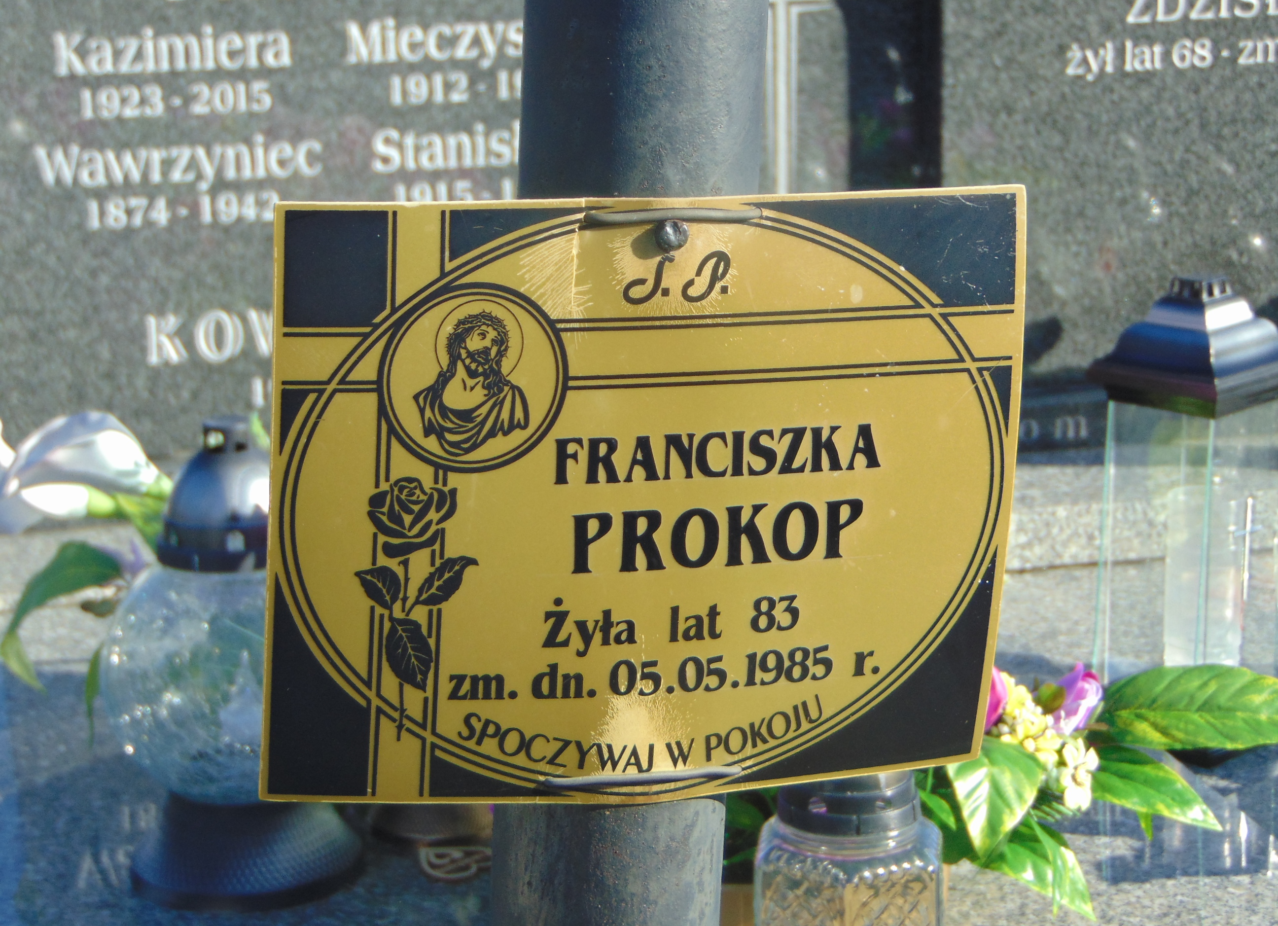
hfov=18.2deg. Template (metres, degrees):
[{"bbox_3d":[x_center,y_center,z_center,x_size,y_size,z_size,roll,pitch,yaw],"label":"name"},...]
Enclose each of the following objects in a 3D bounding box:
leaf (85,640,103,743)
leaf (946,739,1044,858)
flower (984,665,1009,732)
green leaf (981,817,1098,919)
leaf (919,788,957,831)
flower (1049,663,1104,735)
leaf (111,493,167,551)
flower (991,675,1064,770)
[{"bbox_3d":[-0.294,0.124,2.150,0.010,0.056,0.014,0,3,0],"label":"leaf"},{"bbox_3d":[0.168,0.158,1.880,0.046,0.066,0.018,3,-25,1],"label":"leaf"},{"bbox_3d":[0.168,0.113,1.930,0.025,0.033,0.025,10,13,-2],"label":"flower"},{"bbox_3d":[0.190,0.194,1.900,0.068,0.040,0.018,41,-13,11],"label":"green leaf"},{"bbox_3d":[0.141,0.164,1.900,0.015,0.029,0.010,-39,-9,-8],"label":"leaf"},{"bbox_3d":[0.213,0.115,1.940,0.026,0.034,0.026,8,13,-2],"label":"flower"},{"bbox_3d":[-0.272,0.033,2.200,0.026,0.038,0.016,-37,-10,-7],"label":"leaf"},{"bbox_3d":[0.187,0.125,1.930,0.035,0.044,0.033,0,13,0],"label":"flower"}]

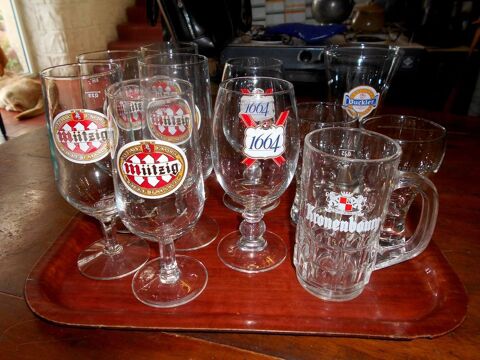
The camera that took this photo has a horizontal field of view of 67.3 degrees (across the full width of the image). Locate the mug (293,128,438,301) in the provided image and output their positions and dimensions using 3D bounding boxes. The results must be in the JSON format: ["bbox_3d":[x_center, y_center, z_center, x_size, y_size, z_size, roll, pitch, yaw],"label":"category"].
[{"bbox_3d":[0.099,0.030,0.286,0.107,0.125,0.070,5,28,8],"label":"mug"}]

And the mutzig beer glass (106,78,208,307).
[{"bbox_3d":[-0.059,0.013,0.275,0.068,0.165,0.068,-2,27,-5],"label":"mutzig beer glass"}]

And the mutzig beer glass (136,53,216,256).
[{"bbox_3d":[-0.054,-0.023,0.336,0.068,0.172,0.068,-1,27,-3],"label":"mutzig beer glass"}]

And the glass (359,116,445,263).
[{"bbox_3d":[0.142,0.006,0.342,0.068,0.118,0.068,12,30,22],"label":"glass"}]

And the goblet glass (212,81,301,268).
[{"bbox_3d":[0.012,-0.004,0.314,0.072,0.159,0.072,-4,28,-8],"label":"goblet glass"}]

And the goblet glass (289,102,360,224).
[{"bbox_3d":[0.083,-0.016,0.384,0.068,0.118,0.068,6,28,12],"label":"goblet glass"}]

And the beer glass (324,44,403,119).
[{"bbox_3d":[0.130,-0.064,0.422,0.079,0.168,0.079,9,28,16],"label":"beer glass"}]

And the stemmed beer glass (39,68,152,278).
[{"bbox_3d":[-0.115,-0.004,0.300,0.068,0.172,0.068,-6,28,-12],"label":"stemmed beer glass"}]

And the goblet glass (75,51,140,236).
[{"bbox_3d":[-0.115,-0.035,0.360,0.068,0.172,0.068,-13,30,-24],"label":"goblet glass"}]

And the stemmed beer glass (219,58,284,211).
[{"bbox_3d":[0.014,-0.049,0.402,0.072,0.159,0.072,-1,27,-3],"label":"stemmed beer glass"}]

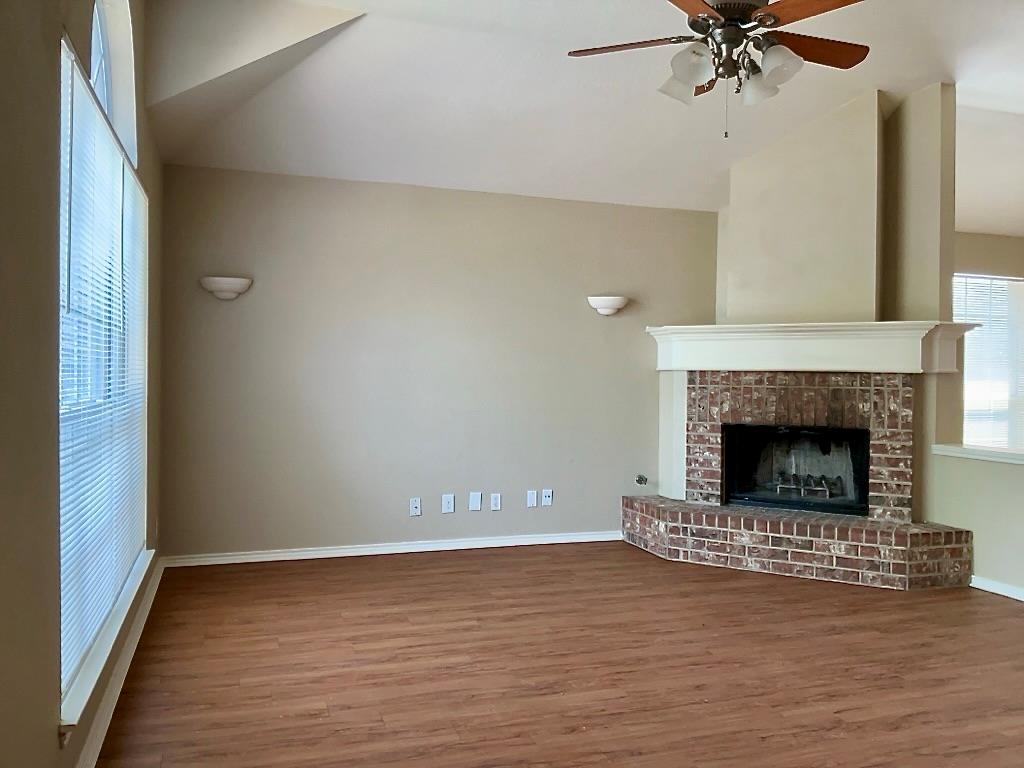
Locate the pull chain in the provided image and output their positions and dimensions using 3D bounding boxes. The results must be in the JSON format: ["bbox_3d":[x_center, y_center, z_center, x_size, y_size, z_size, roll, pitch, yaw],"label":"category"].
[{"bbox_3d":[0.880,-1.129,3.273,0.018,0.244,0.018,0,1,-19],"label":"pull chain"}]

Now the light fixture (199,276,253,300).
[{"bbox_3d":[-1.737,-0.576,4.867,0.315,0.132,0.150,0,1,-19],"label":"light fixture"}]

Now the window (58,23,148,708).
[{"bbox_3d":[-1.465,-0.035,2.896,0.100,1.702,2.001,0,1,-19],"label":"window"}]

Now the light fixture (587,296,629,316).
[{"bbox_3d":[0.719,-0.548,5.680,0.315,0.133,0.150,0,1,-19],"label":"light fixture"}]

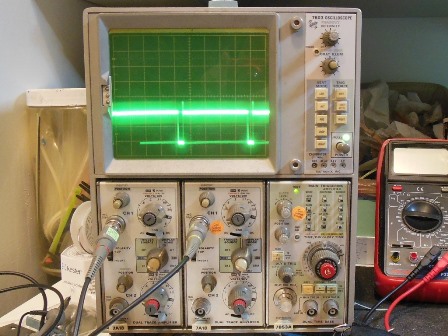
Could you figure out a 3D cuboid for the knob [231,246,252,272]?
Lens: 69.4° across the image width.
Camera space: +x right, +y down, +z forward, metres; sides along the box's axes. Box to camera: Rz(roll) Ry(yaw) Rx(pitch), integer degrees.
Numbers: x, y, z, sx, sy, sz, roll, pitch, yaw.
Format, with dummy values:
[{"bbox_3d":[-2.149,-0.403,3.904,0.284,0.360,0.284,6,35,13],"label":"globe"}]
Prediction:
[{"bbox_3d":[0.015,0.077,0.267,0.018,0.018,0.015,0,6,1],"label":"knob"}]

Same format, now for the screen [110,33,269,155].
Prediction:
[{"bbox_3d":[-0.027,-0.060,0.265,0.129,0.105,0.012,0,4,0],"label":"screen"}]

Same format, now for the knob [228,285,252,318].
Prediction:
[{"bbox_3d":[0.014,0.111,0.266,0.021,0.021,0.020,0,4,0],"label":"knob"}]

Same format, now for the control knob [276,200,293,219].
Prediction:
[{"bbox_3d":[0.051,0.035,0.263,0.013,0.013,0.013,0,6,1],"label":"control knob"}]

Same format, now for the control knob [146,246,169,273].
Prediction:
[{"bbox_3d":[-0.056,0.078,0.268,0.018,0.018,0.015,0,6,1],"label":"control knob"}]

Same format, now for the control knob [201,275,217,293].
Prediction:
[{"bbox_3d":[-0.012,0.098,0.268,0.013,0.013,0.014,0,4,0],"label":"control knob"}]

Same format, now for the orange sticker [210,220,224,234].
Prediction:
[{"bbox_3d":[-0.006,0.050,0.271,0.012,0.012,0.001,0,4,0],"label":"orange sticker"}]

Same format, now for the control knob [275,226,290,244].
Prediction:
[{"bbox_3d":[0.048,0.056,0.265,0.013,0.013,0.015,0,4,0],"label":"control knob"}]

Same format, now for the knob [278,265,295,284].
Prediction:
[{"bbox_3d":[0.053,0.089,0.267,0.013,0.013,0.015,0,4,0],"label":"knob"}]

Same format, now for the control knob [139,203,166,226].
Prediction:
[{"bbox_3d":[-0.059,0.040,0.264,0.022,0.022,0.015,0,6,1],"label":"control knob"}]

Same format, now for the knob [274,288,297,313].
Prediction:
[{"bbox_3d":[0.052,0.113,0.269,0.020,0.020,0.015,0,4,0],"label":"knob"}]

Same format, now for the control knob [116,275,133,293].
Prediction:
[{"bbox_3d":[-0.084,0.100,0.272,0.013,0.013,0.013,0,6,1],"label":"control knob"}]

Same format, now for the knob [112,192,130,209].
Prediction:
[{"bbox_3d":[-0.085,0.028,0.265,0.013,0.013,0.013,0,6,1],"label":"knob"}]

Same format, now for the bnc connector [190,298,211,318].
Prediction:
[{"bbox_3d":[-0.020,0.121,0.274,0.016,0.016,0.011,0,6,1],"label":"bnc connector"}]

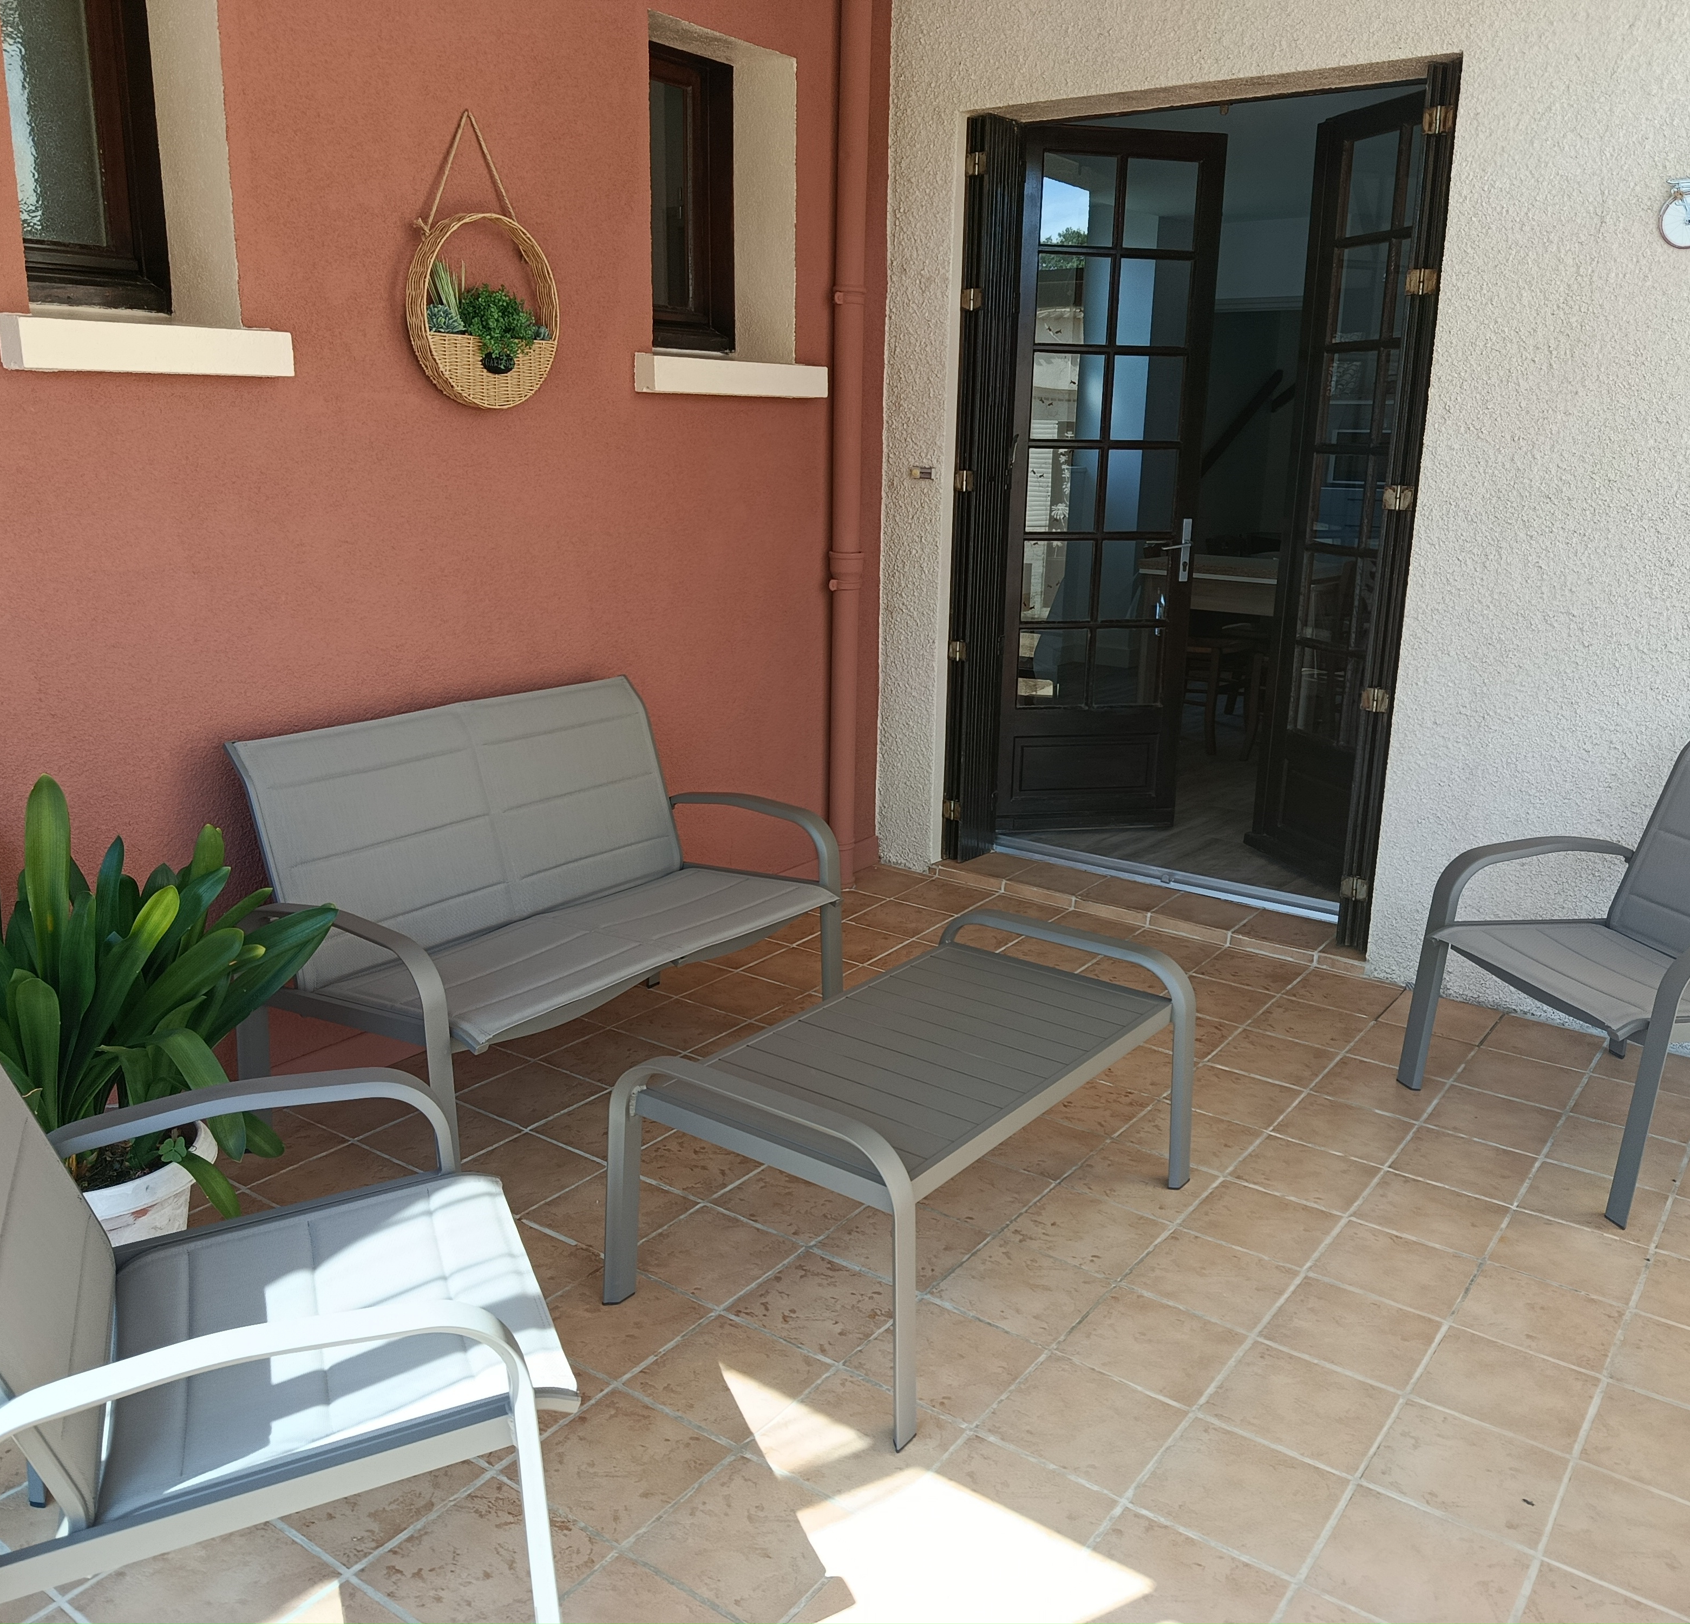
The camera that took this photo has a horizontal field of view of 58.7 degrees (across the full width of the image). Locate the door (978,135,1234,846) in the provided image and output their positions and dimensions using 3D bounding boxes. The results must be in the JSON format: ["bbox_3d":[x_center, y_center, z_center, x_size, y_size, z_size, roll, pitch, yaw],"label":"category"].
[{"bbox_3d":[0.822,-1.025,4.957,0.685,2.258,0.055,-1,14,-7],"label":"door"}]

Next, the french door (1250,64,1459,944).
[{"bbox_3d":[1.488,-0.888,4.460,0.060,2.258,0.706,-4,15,-17],"label":"french door"}]

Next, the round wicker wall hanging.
[{"bbox_3d":[-0.790,-1.214,3.327,0.076,0.615,0.411,11,17,34],"label":"round wicker wall hanging"}]

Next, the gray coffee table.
[{"bbox_3d":[0.146,0.566,2.755,0.627,0.489,1.053,11,17,34],"label":"gray coffee table"}]

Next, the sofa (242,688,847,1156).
[{"bbox_3d":[-0.630,0.222,3.265,0.764,0.817,1.205,11,17,34],"label":"sofa"}]

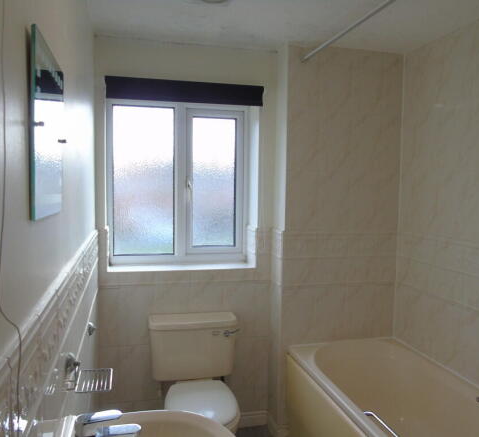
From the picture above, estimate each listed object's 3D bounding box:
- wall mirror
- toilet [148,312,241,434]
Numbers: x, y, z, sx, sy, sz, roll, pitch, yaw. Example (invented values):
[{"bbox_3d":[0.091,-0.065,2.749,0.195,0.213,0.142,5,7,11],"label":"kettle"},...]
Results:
[{"bbox_3d":[-0.398,-0.176,0.876,0.015,0.339,0.333,0,4,-15],"label":"wall mirror"},{"bbox_3d":[-0.217,0.953,2.162,0.478,0.745,0.690,0,4,-13],"label":"toilet"}]

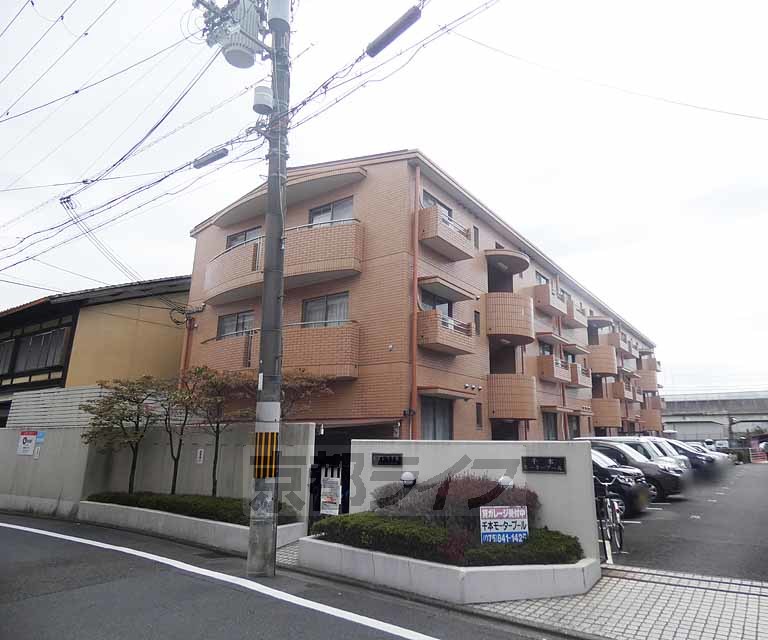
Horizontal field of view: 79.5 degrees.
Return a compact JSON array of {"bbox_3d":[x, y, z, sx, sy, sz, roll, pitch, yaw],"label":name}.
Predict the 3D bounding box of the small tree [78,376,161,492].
[{"bbox_3d":[-5.148,2.347,9.251,1.600,2.500,1.550,-7,-16,30],"label":"small tree"}]

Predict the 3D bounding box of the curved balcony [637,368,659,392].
[{"bbox_3d":[17.982,4.224,31.350,0.920,1.380,2.250,-9,-17,38],"label":"curved balcony"}]

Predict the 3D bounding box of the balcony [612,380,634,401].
[{"bbox_3d":[13.383,4.038,25.844,0.600,0.950,1.900,-9,-17,38],"label":"balcony"}]

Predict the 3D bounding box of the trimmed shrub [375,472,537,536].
[{"bbox_3d":[0.991,2.616,6.573,2.300,0.750,1.000,-6,-16,25],"label":"trimmed shrub"}]

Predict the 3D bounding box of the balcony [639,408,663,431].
[{"bbox_3d":[17.921,6.731,30.744,0.920,1.330,2.250,-9,-17,38],"label":"balcony"}]

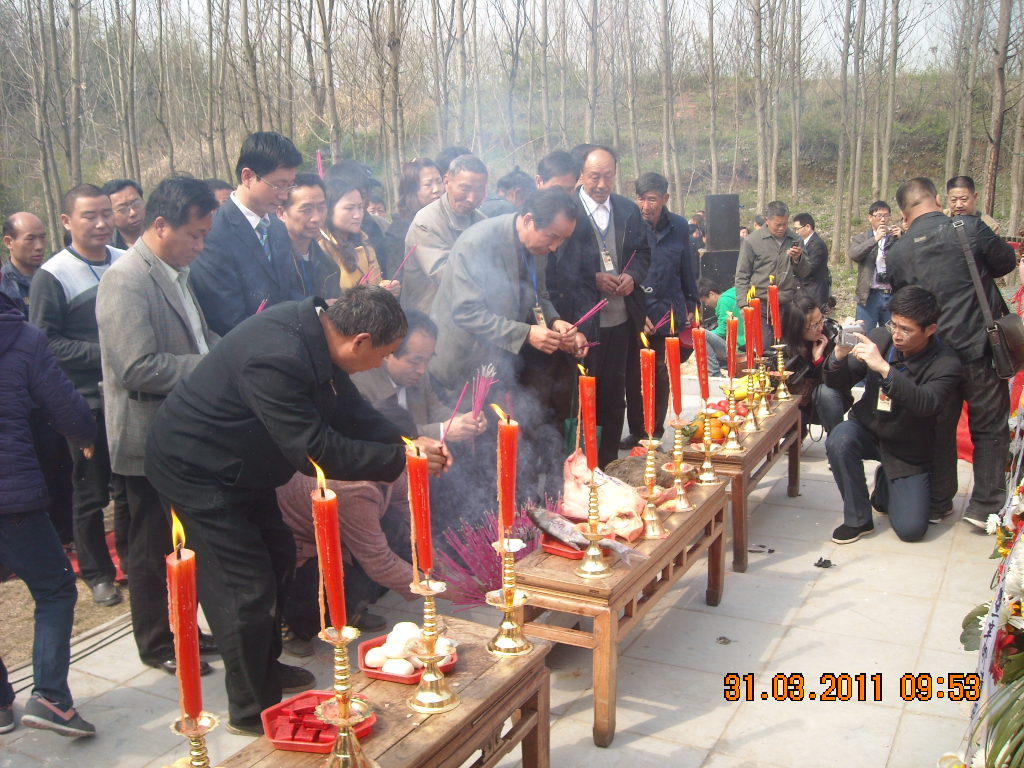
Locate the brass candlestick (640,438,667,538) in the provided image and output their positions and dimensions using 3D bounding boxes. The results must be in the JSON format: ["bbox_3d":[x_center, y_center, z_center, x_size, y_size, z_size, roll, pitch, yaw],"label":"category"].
[{"bbox_3d":[0.461,0.338,3.335,0.108,0.290,0.108,4,12,26],"label":"brass candlestick"}]

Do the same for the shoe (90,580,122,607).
[{"bbox_3d":[-1.728,0.849,4.380,0.100,0.100,0.275,-7,13,-27],"label":"shoe"}]

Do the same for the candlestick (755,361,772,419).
[{"bbox_3d":[1.233,0.011,5.068,0.108,0.285,0.108,4,13,28],"label":"candlestick"}]

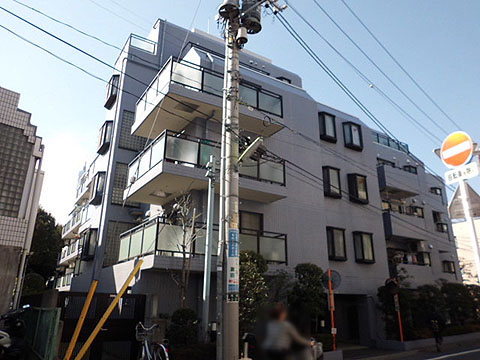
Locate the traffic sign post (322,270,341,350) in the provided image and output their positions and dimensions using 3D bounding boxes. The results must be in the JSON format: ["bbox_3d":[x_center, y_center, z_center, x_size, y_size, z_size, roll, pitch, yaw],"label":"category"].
[{"bbox_3d":[3.046,4.240,11.857,0.600,2.530,0.220,-4,-20,12],"label":"traffic sign post"}]

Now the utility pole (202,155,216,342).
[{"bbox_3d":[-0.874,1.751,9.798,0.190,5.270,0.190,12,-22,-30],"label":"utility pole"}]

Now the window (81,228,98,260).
[{"bbox_3d":[-7.171,3.118,17.174,0.315,1.321,1.627,12,-22,-30],"label":"window"}]

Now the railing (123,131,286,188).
[{"bbox_3d":[-1.305,-0.137,13.794,4.780,1.040,3.750,12,-22,-30],"label":"railing"}]

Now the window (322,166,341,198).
[{"bbox_3d":[4.247,0.106,16.430,0.950,1.370,0.240,12,-22,-30],"label":"window"}]

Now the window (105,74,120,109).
[{"bbox_3d":[-7.077,-4.841,19.857,0.315,1.321,1.627,12,-22,-30],"label":"window"}]

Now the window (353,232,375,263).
[{"bbox_3d":[5.757,3.109,16.505,1.110,1.360,0.275,12,-22,-30],"label":"window"}]

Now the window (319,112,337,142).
[{"bbox_3d":[4.269,-2.546,17.346,0.950,1.400,0.240,12,-22,-30],"label":"window"}]

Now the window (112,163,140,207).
[{"bbox_3d":[-5.277,0.273,17.061,1.321,1.999,0.118,12,-22,-30],"label":"window"}]

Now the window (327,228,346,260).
[{"bbox_3d":[4.270,2.790,15.613,1.041,1.360,0.275,12,-22,-30],"label":"window"}]

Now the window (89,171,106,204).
[{"bbox_3d":[-7.082,0.405,17.985,0.360,1.370,1.350,12,-22,-30],"label":"window"}]

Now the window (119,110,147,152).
[{"bbox_3d":[-5.250,-2.381,18.052,1.370,2.070,0.150,12,-22,-30],"label":"window"}]

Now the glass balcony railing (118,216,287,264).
[{"bbox_3d":[-1.381,2.513,12.960,4.809,1.034,3.881,12,-22,-30],"label":"glass balcony railing"}]

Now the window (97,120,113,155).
[{"bbox_3d":[-7.109,-2.188,18.963,0.315,1.321,1.627,12,-22,-30],"label":"window"}]

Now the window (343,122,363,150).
[{"bbox_3d":[5.819,-2.198,18.293,1.110,1.360,0.275,12,-22,-30],"label":"window"}]

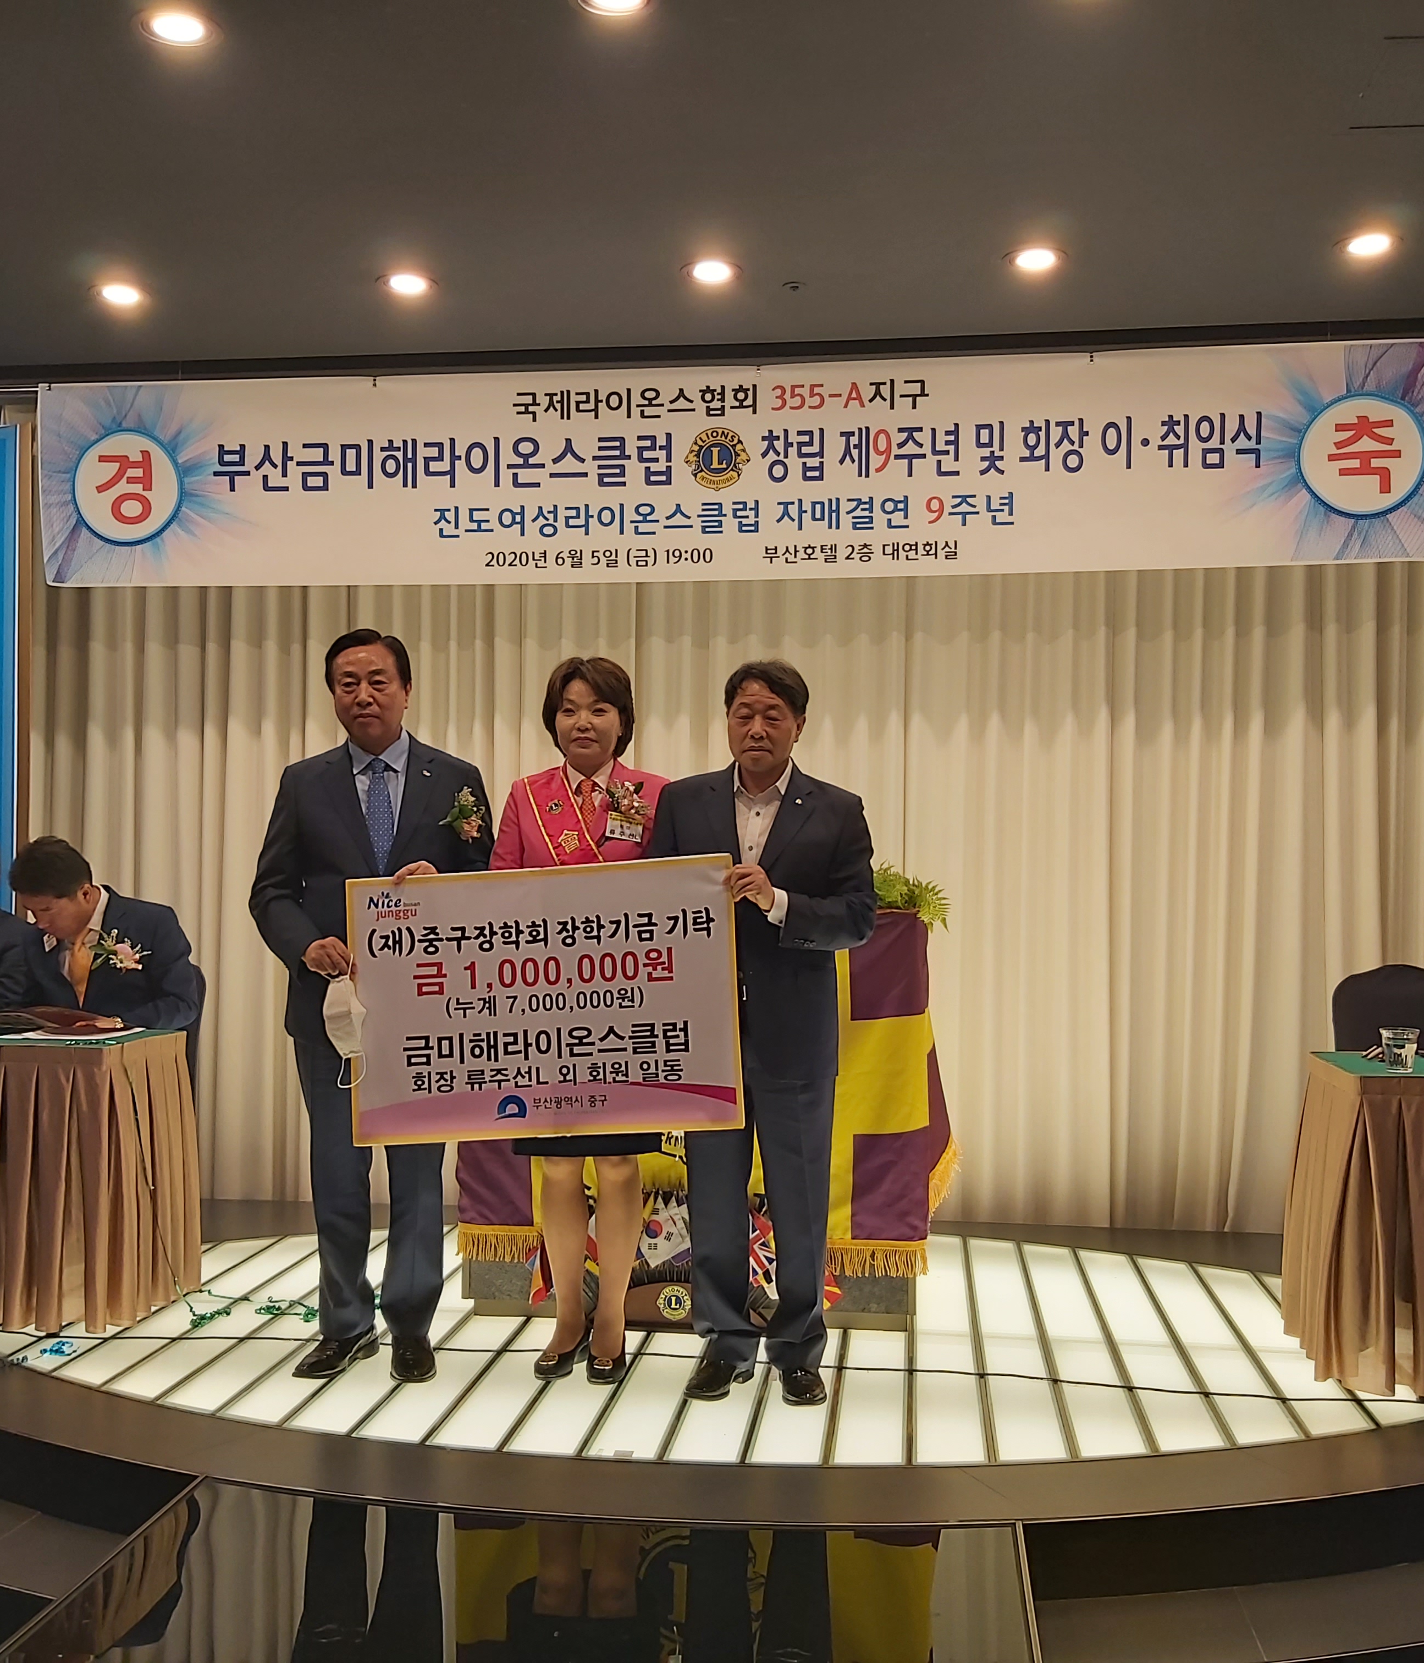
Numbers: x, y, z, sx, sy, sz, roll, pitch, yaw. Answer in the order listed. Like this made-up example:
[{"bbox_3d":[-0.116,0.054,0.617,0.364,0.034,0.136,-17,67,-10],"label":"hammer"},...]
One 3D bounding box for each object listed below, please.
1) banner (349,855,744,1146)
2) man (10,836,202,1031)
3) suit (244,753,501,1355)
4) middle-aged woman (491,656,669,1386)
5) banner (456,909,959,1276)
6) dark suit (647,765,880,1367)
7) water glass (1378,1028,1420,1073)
[{"bbox_3d":[-0.382,0.381,3.741,0.890,0.600,0.015,-4,-8,8],"label":"banner"},{"bbox_3d":[-1.723,0.650,4.660,0.580,1.250,0.820,0,-1,8],"label":"man"},{"bbox_3d":[-0.795,0.493,3.890,0.560,1.430,0.390,0,-1,0],"label":"suit"},{"bbox_3d":[-0.306,0.435,3.900,0.470,1.660,0.360,0,-1,3],"label":"middle-aged woman"},{"bbox_3d":[0.002,0.666,4.420,1.270,0.950,0.420,0,-1,7],"label":"banner"},{"bbox_3d":[0.111,0.538,3.730,0.530,1.370,0.380,0,-1,5],"label":"dark suit"},{"bbox_3d":[1.565,0.497,3.790,0.090,0.097,0.090,0,-1,7],"label":"water glass"}]

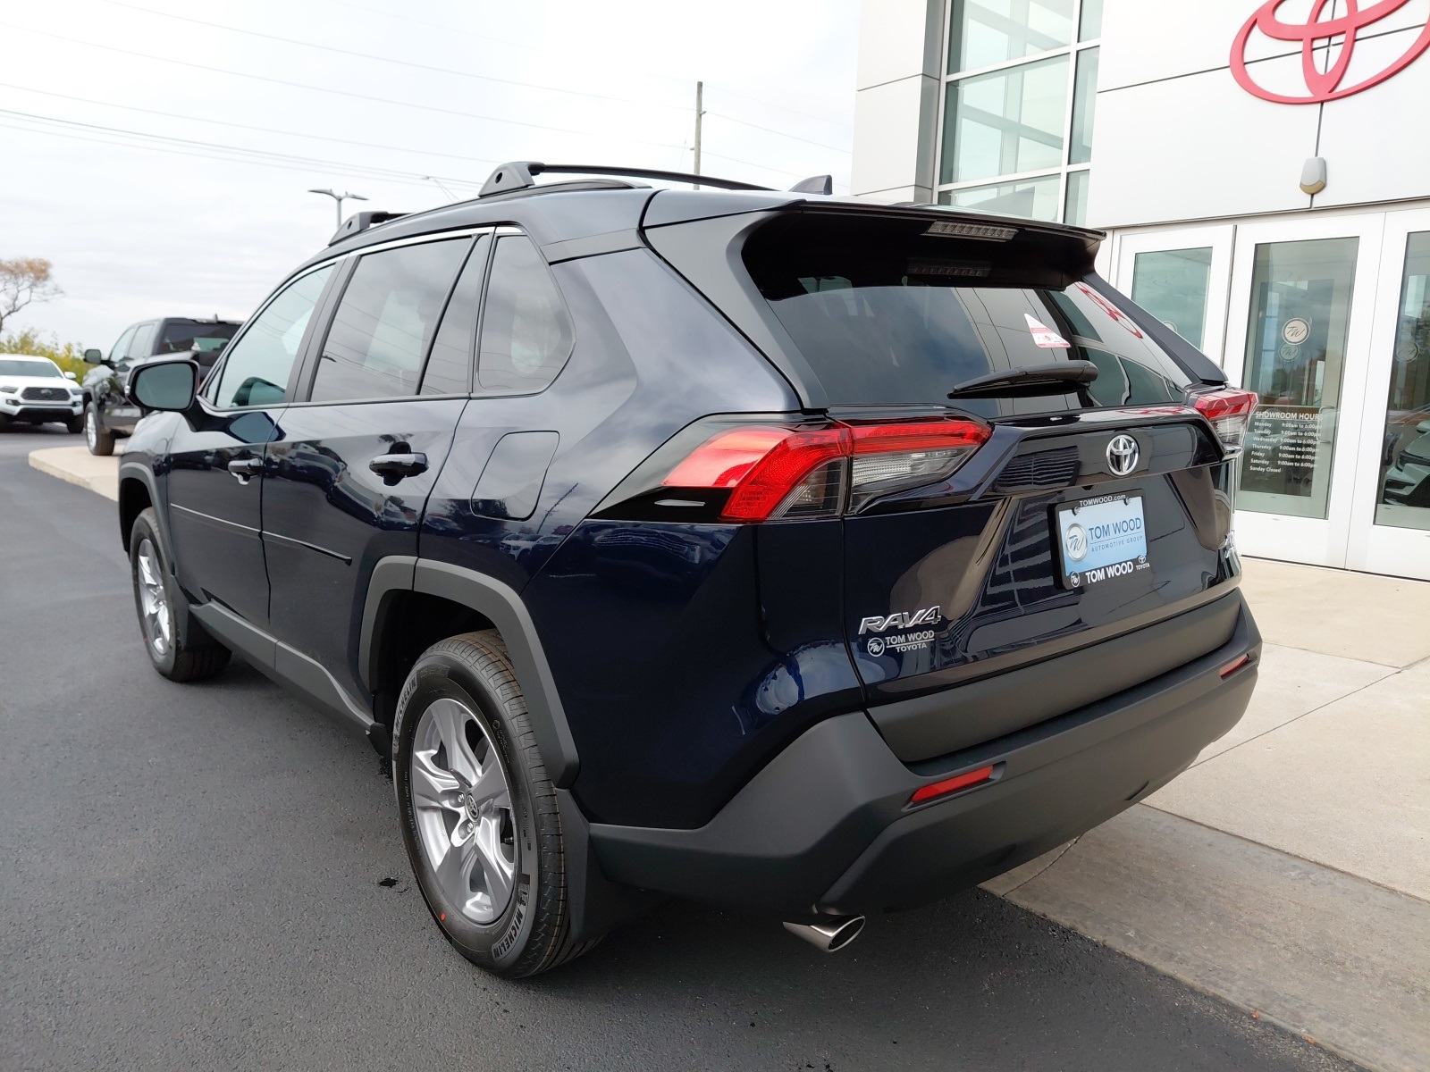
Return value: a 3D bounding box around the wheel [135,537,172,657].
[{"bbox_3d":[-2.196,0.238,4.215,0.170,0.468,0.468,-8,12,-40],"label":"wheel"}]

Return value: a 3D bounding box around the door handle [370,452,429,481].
[{"bbox_3d":[-0.684,-0.156,2.236,0.052,0.055,0.215,-8,12,-40],"label":"door handle"}]

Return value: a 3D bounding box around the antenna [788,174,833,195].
[{"bbox_3d":[0.225,-0.818,2.439,0.060,0.063,0.165,-8,12,-40],"label":"antenna"}]

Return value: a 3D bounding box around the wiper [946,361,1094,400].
[{"bbox_3d":[0.580,-0.285,1.851,0.405,0.068,0.075,-8,12,-40],"label":"wiper"}]

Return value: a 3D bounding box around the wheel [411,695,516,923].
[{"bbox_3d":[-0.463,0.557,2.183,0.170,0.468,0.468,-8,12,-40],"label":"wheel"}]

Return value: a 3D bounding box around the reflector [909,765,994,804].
[{"bbox_3d":[0.384,0.389,1.644,0.170,0.033,0.030,-8,12,-40],"label":"reflector"}]

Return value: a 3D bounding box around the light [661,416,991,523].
[{"bbox_3d":[0.196,-0.126,1.647,0.485,0.160,0.300,-8,12,-40],"label":"light"}]

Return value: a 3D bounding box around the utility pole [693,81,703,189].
[{"bbox_3d":[-0.730,-8.864,34.696,0.260,12.265,0.260,2,7,0],"label":"utility pole"}]

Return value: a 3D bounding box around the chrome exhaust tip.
[{"bbox_3d":[0.183,0.670,1.814,0.085,0.064,0.140,-8,12,-40],"label":"chrome exhaust tip"}]

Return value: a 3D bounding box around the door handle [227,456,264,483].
[{"bbox_3d":[-1.392,-0.211,3.066,0.052,0.056,0.205,-8,12,-40],"label":"door handle"}]

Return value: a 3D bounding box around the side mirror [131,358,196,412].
[{"bbox_3d":[-1.815,-0.495,3.378,0.215,0.175,0.160,-8,12,-40],"label":"side mirror"}]

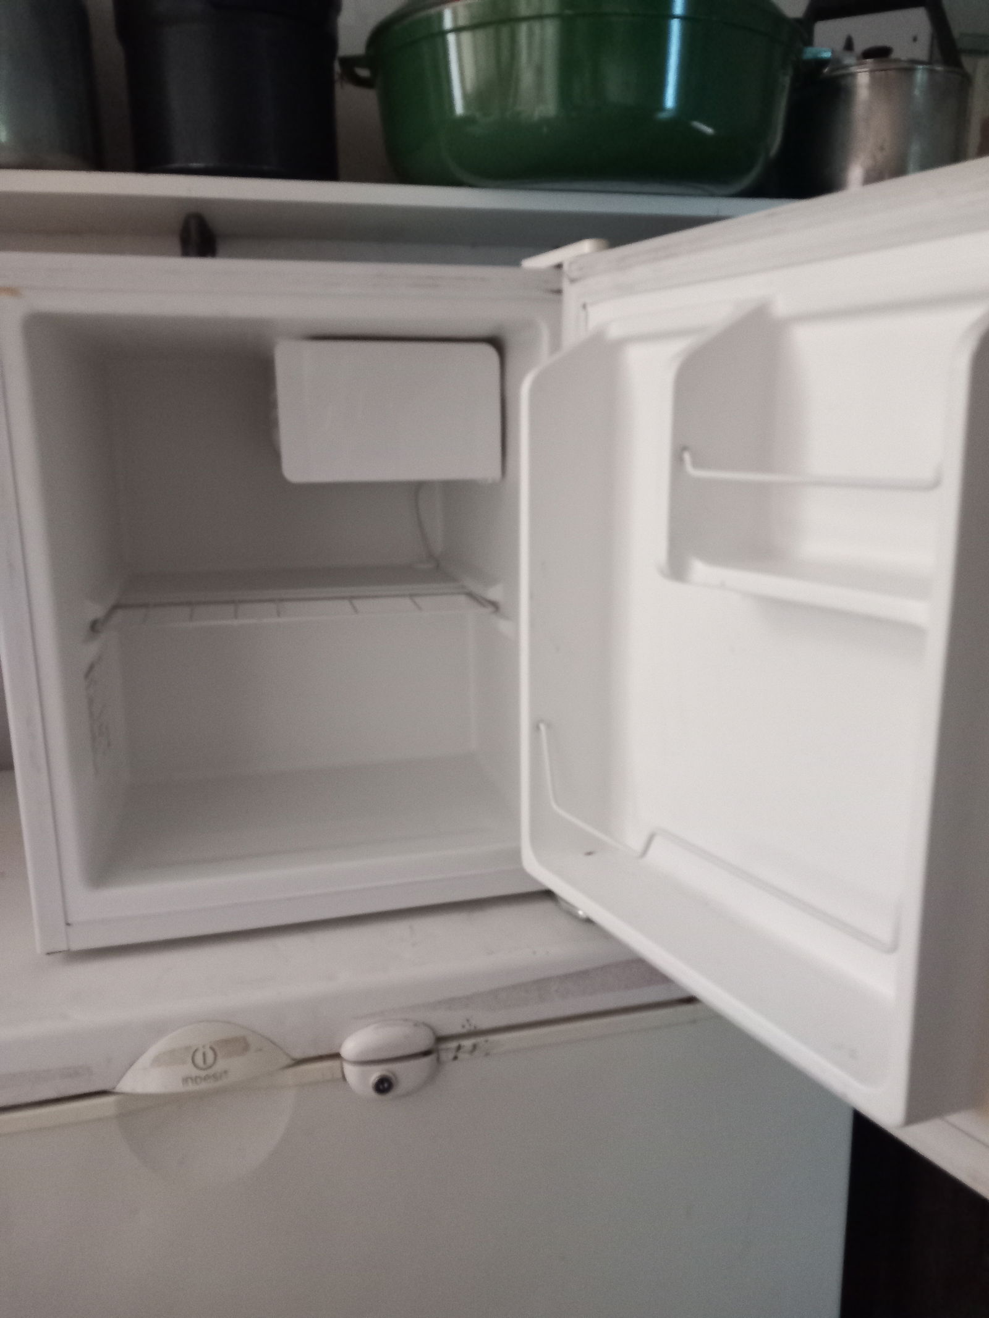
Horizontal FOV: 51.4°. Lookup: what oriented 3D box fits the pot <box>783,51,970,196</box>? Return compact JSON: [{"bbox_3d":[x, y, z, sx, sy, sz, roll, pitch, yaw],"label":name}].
[{"bbox_3d":[0.420,-0.582,1.140,0.195,0.165,0.195,-1,13,0],"label":"pot"}]

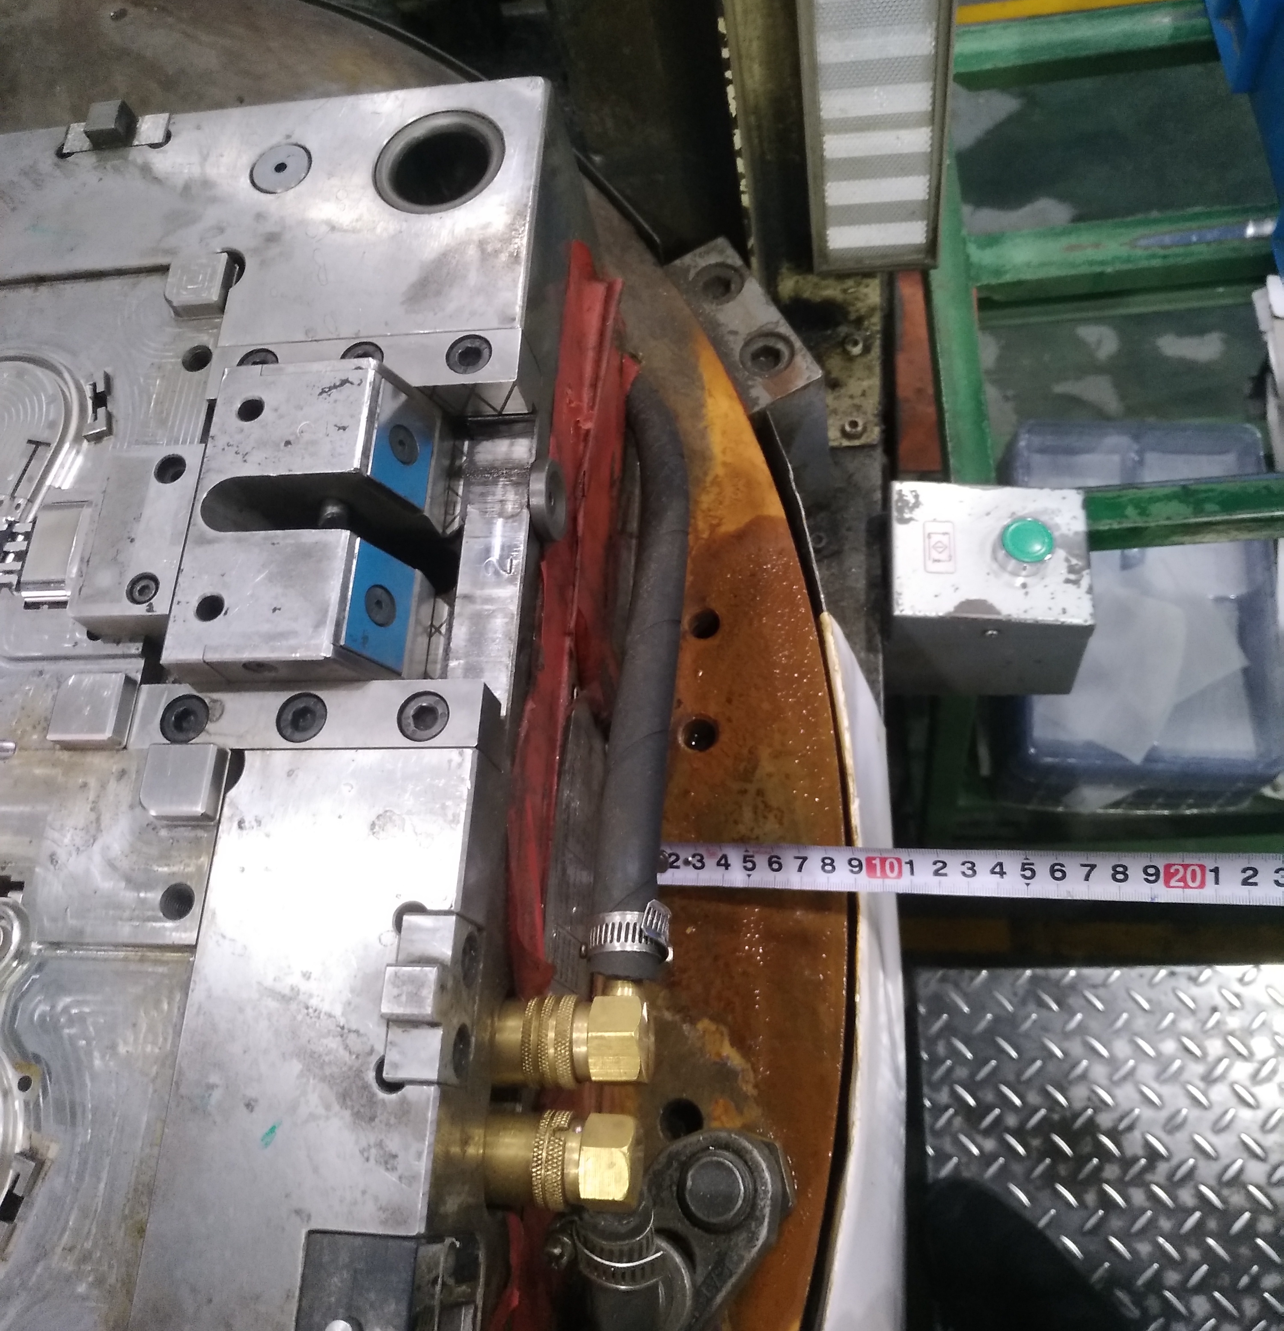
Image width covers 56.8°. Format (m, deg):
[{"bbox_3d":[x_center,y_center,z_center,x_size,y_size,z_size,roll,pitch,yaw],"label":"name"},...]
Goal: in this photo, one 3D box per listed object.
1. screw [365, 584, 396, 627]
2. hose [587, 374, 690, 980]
[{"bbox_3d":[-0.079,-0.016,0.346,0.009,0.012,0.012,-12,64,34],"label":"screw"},{"bbox_3d":[0.002,-0.027,0.421,0.034,0.042,0.310,-2,46,2],"label":"hose"}]

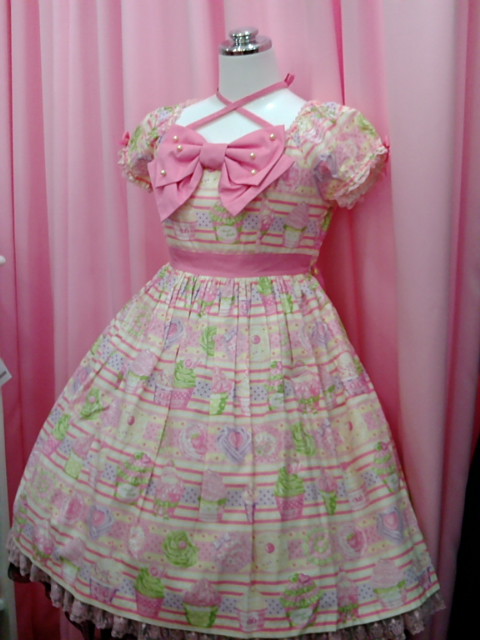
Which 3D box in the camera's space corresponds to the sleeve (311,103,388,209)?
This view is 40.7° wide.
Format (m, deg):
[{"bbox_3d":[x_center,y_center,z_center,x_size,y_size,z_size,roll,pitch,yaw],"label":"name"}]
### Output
[{"bbox_3d":[0.189,-0.283,1.115,0.130,0.168,0.145,7,10,27],"label":"sleeve"}]

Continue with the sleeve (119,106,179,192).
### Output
[{"bbox_3d":[-0.167,-0.341,1.295,0.130,0.168,0.145,7,10,27],"label":"sleeve"}]

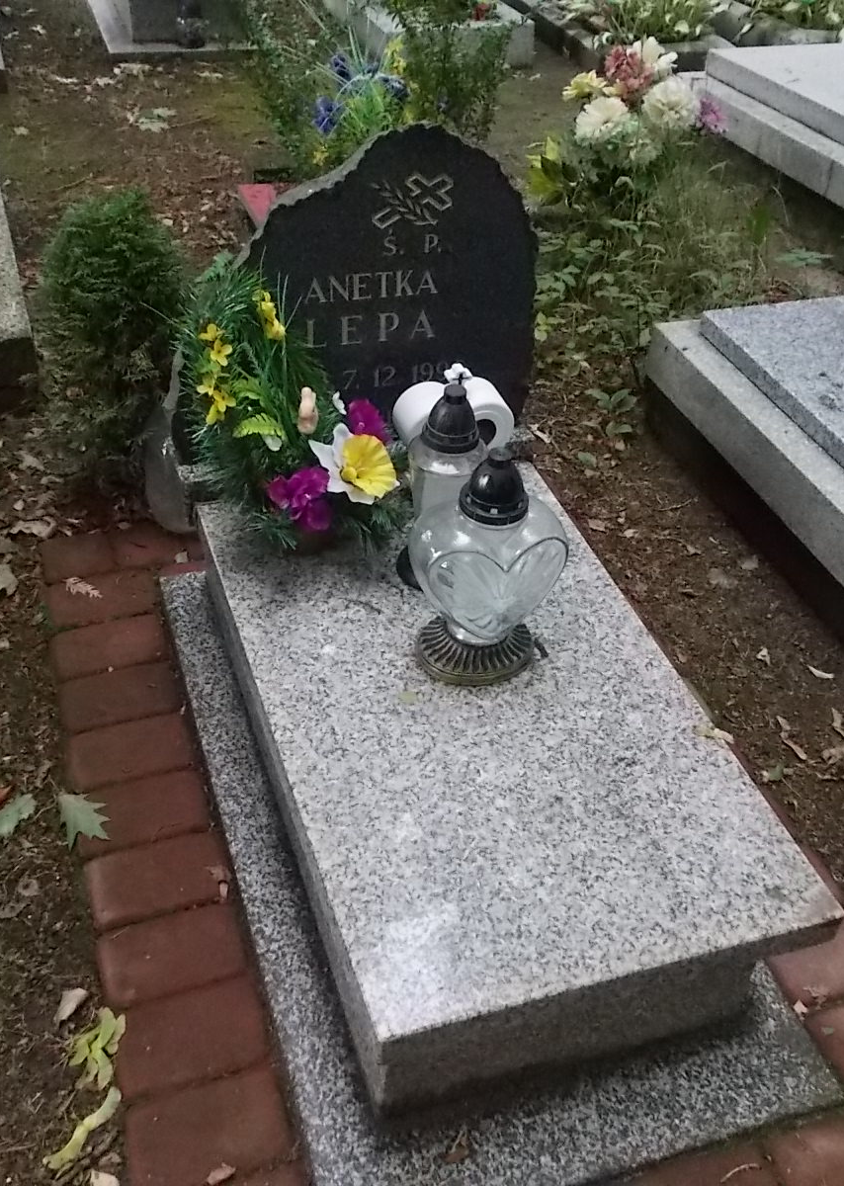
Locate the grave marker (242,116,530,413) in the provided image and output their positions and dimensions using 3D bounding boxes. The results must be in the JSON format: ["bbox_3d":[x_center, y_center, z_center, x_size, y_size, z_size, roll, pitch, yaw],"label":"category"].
[{"bbox_3d":[-0.103,-0.494,1.918,0.613,0.512,0.062,-9,38,-18],"label":"grave marker"}]

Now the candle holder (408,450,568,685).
[{"bbox_3d":[0.095,-0.053,1.626,0.219,0.338,0.172,-9,43,-18],"label":"candle holder"}]

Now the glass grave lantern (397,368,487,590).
[{"bbox_3d":[0.041,-0.163,1.761,0.128,0.321,0.128,4,40,-4],"label":"glass grave lantern"}]

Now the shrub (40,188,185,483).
[{"bbox_3d":[-0.549,-0.468,2.162,0.269,0.512,0.269,-9,43,-18],"label":"shrub"}]

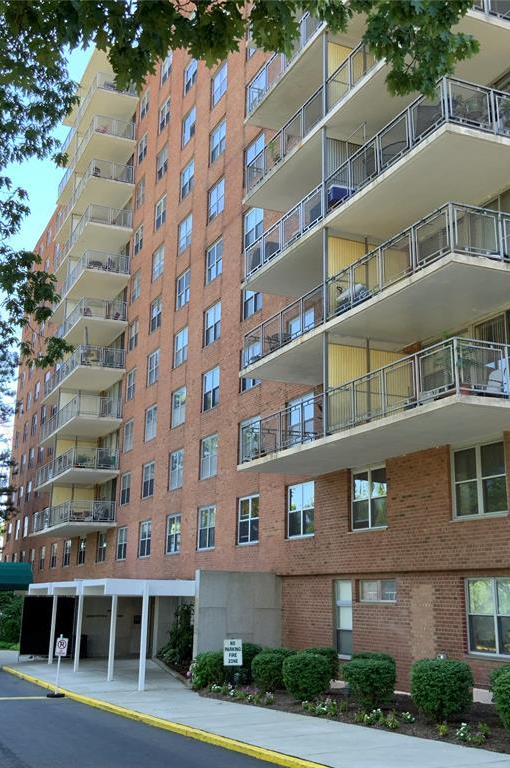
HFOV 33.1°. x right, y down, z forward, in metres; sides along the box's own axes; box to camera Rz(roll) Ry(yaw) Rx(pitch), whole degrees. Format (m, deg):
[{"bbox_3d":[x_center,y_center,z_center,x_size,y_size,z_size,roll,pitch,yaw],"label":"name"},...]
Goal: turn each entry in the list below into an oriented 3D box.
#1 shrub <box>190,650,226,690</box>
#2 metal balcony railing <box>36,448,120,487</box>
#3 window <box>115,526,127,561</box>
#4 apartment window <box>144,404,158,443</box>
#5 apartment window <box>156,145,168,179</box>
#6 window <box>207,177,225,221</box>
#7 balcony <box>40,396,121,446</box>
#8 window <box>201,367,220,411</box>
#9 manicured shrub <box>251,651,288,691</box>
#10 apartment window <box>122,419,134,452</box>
[{"bbox_3d":[-1.109,7.027,21.166,1.000,0.930,1.000,1,-14,0],"label":"shrub"},{"bbox_3d":[-10.081,4.864,47.966,2.350,1.023,9.724,7,-15,-23],"label":"metal balcony railing"},{"bbox_3d":[-6.390,7.717,41.584,0.150,1.560,1.660,7,-15,-24],"label":"window"},{"bbox_3d":[-4.771,1.827,39.714,0.140,1.500,1.720,7,-15,-24],"label":"apartment window"},{"bbox_3d":[-4.593,-11.033,42.977,0.150,1.560,1.660,7,-15,-24],"label":"apartment window"},{"bbox_3d":[-1.544,-7.461,34.759,0.140,1.510,1.710,7,-15,-24],"label":"window"},{"bbox_3d":[-9.867,2.233,47.811,2.448,1.170,9.338,7,-15,-24],"label":"balcony"},{"bbox_3d":[-1.662,0.240,33.276,0.150,1.560,1.660,7,-15,-24],"label":"window"},{"bbox_3d":[0.423,7.373,22.000,1.000,0.930,1.000,1,-14,0],"label":"manicured shrub"},{"bbox_3d":[-6.344,2.636,42.906,0.130,1.502,1.657,7,-15,-23],"label":"apartment window"}]

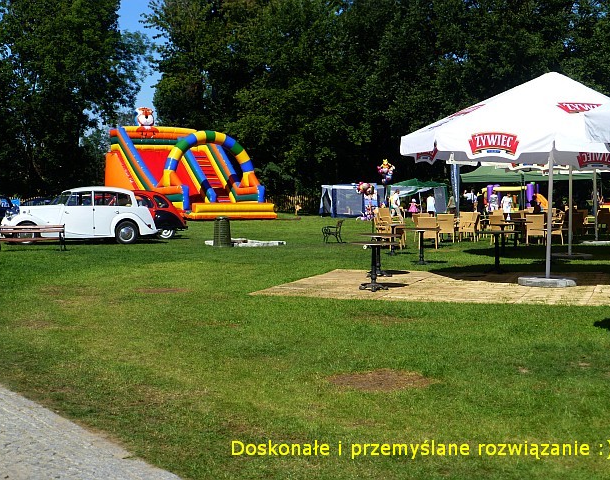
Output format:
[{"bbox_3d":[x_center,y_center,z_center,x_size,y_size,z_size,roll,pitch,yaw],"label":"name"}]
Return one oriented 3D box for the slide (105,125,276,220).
[{"bbox_3d":[-7.354,-4.395,69.173,6.500,5.900,9.400,-2,3,-39],"label":"slide"}]

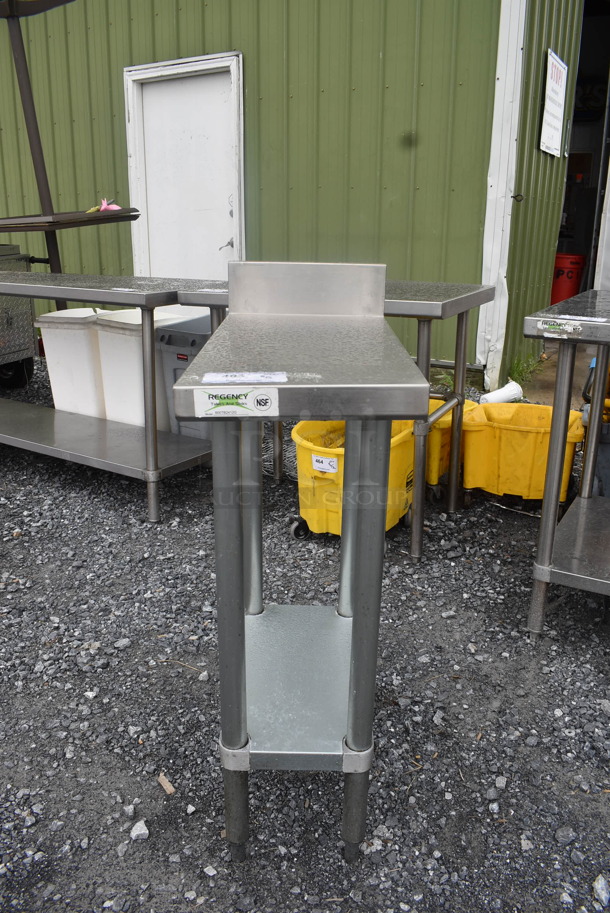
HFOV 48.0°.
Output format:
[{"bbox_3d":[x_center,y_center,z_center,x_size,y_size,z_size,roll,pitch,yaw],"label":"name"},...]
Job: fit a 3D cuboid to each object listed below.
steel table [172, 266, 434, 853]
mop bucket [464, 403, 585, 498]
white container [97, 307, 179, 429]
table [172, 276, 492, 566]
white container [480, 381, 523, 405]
[{"bbox_3d":[-0.004,0.167,1.227,0.305,0.950,0.600,1,20,0],"label":"steel table"},{"bbox_3d":[0.832,0.016,2.659,0.430,0.350,0.370,7,21,17],"label":"mop bucket"},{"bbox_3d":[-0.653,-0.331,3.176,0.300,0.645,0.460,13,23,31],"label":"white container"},{"bbox_3d":[0.127,-0.175,2.522,0.932,0.861,0.612,9,21,27],"label":"table"},{"bbox_3d":[1.190,-0.370,4.169,0.260,0.118,0.118,-17,26,-27],"label":"white container"}]

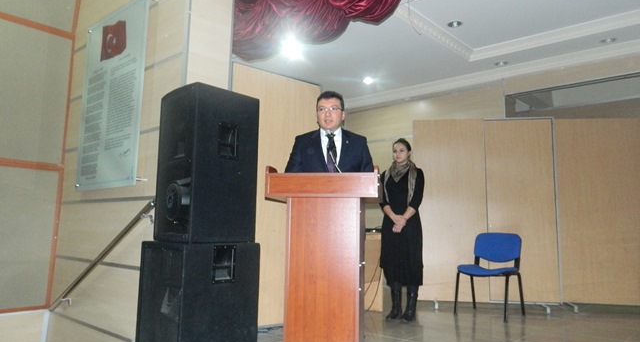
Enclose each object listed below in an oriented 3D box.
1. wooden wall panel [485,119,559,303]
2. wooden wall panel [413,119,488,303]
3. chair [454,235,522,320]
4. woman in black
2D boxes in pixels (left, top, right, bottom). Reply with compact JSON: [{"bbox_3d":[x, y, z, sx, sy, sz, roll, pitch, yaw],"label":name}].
[{"bbox_3d":[2.226,0.413,5.099,0.785,2.030,0.060,0,-8,7],"label":"wooden wall panel"},{"bbox_3d":[1.450,0.407,5.148,0.810,2.030,0.060,0,-8,6],"label":"wooden wall panel"},{"bbox_3d":[1.681,1.025,4.616,0.510,0.805,0.520,-6,-11,42],"label":"chair"},{"bbox_3d":[0.769,0.530,4.413,0.450,1.700,0.320,-4,-9,30],"label":"woman in black"}]

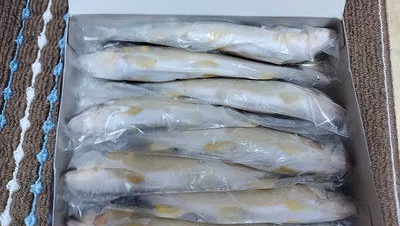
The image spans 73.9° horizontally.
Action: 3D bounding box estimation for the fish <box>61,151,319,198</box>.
[{"bbox_3d":[-0.004,0.056,0.243,0.236,0.034,0.038,0,79,-2],"label":"fish"}]

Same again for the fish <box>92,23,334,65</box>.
[{"bbox_3d":[0.017,-0.076,0.270,0.251,0.034,0.041,1,79,-2],"label":"fish"}]

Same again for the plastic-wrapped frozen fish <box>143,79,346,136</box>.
[{"bbox_3d":[0.032,-0.014,0.260,0.227,0.034,0.034,7,79,-1],"label":"plastic-wrapped frozen fish"}]

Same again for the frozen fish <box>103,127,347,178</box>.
[{"bbox_3d":[0.025,0.039,0.271,0.237,0.038,0.037,5,78,0],"label":"frozen fish"}]

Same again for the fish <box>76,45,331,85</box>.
[{"bbox_3d":[0.007,-0.043,0.263,0.255,0.034,0.035,4,79,-2],"label":"fish"}]

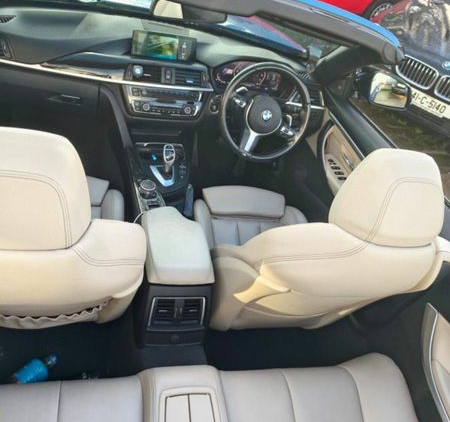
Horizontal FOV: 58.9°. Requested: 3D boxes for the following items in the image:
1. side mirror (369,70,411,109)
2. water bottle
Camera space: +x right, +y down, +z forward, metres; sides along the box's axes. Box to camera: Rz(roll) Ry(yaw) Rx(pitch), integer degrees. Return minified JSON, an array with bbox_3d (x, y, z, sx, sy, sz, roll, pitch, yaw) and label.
[{"bbox_3d":[0.708,-0.526,1.720,0.190,0.135,0.110,8,33,-8],"label":"side mirror"},{"bbox_3d":[-0.555,0.470,1.111,0.065,0.065,0.200,30,36,23],"label":"water bottle"}]

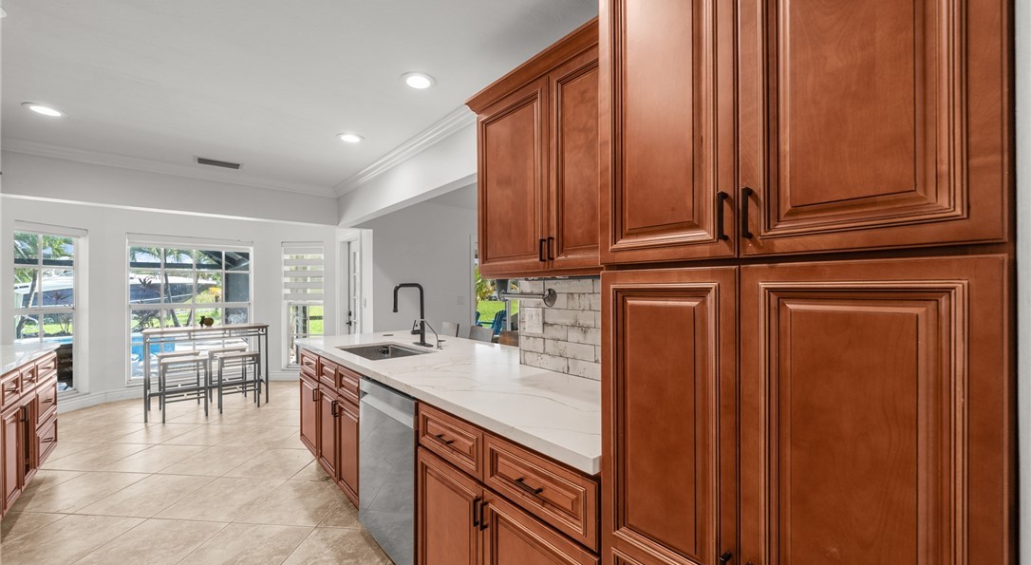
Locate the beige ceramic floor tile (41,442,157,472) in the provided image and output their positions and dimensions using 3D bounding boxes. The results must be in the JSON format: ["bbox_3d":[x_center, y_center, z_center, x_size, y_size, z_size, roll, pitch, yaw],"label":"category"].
[{"bbox_3d":[-3.188,1.337,2.848,0.471,0.012,0.471,0,-2,3],"label":"beige ceramic floor tile"}]

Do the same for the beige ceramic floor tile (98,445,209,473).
[{"bbox_3d":[-2.713,1.341,2.825,0.471,0.012,0.471,0,-2,3],"label":"beige ceramic floor tile"}]

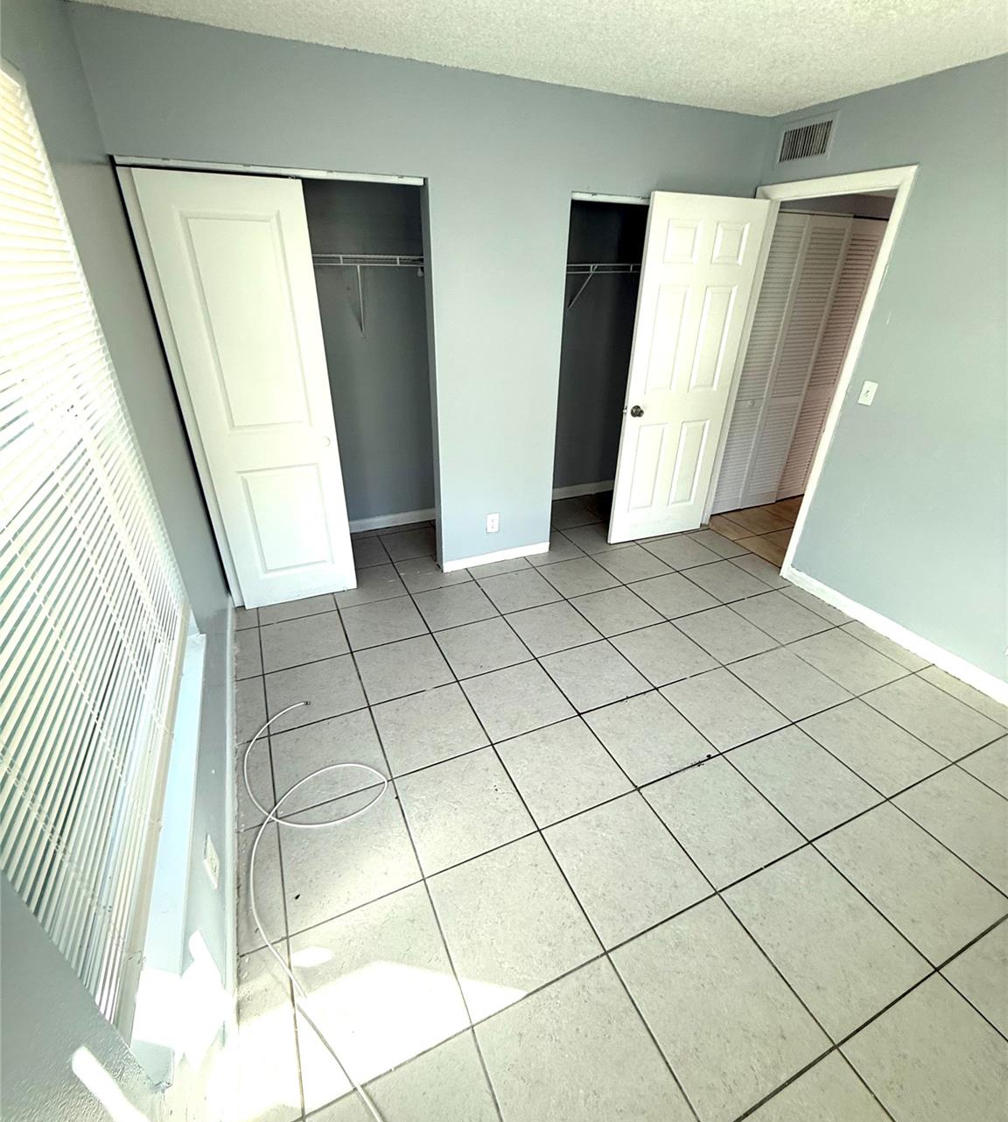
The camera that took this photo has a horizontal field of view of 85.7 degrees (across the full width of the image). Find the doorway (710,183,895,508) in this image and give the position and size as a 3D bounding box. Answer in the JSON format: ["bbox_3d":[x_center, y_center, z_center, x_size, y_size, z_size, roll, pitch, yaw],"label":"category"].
[{"bbox_3d":[1.649,-0.965,3.256,0.132,2.022,0.769,-12,31,-21],"label":"doorway"}]

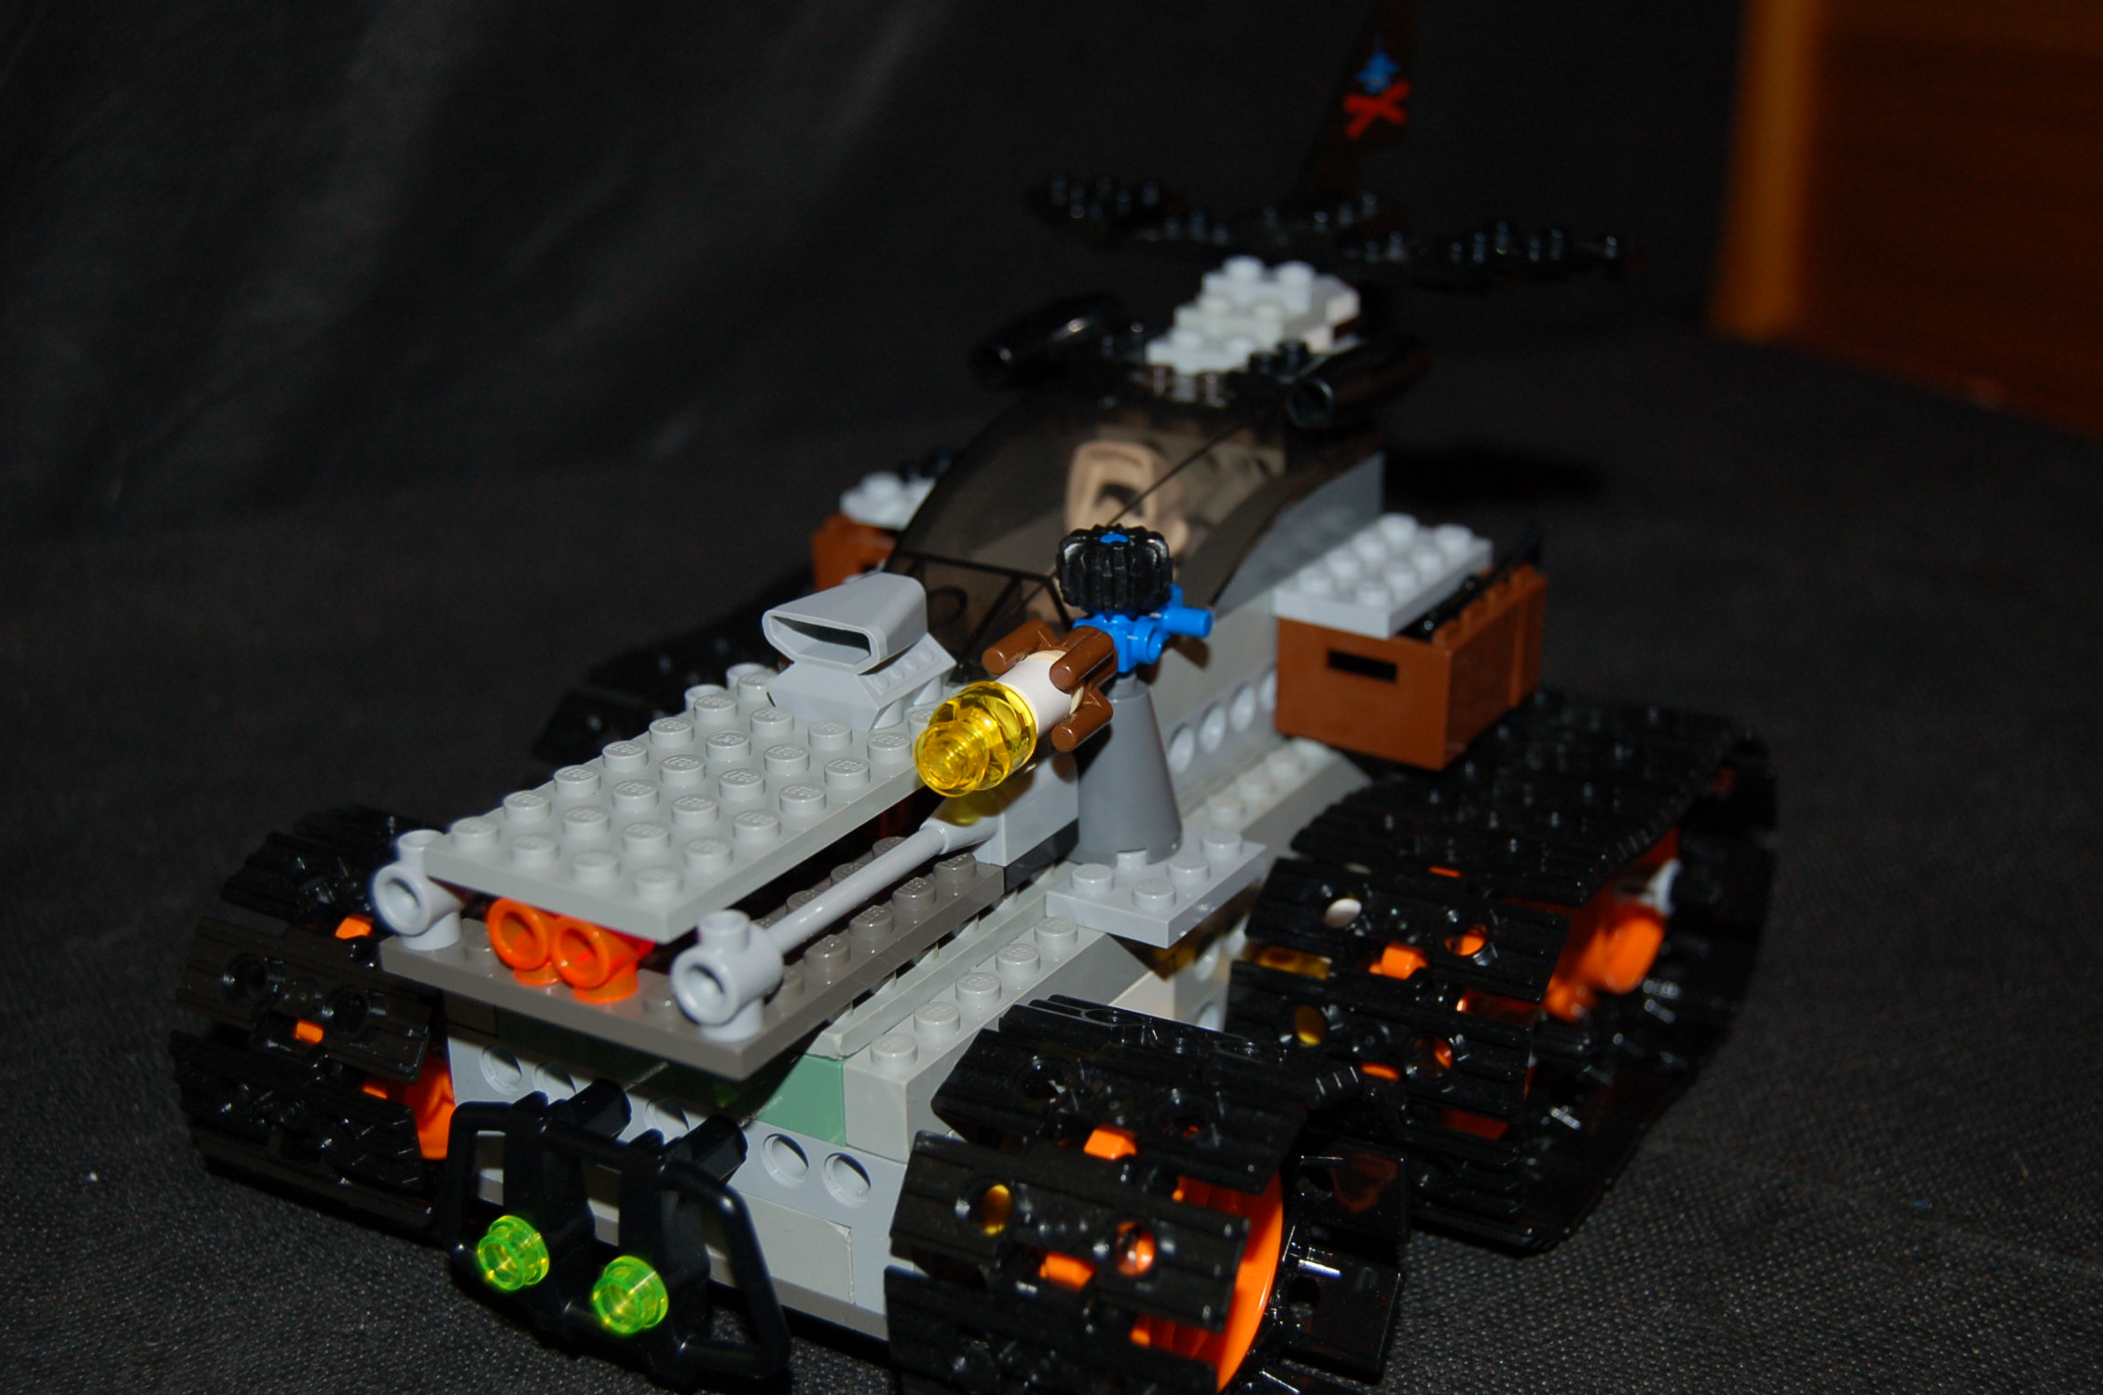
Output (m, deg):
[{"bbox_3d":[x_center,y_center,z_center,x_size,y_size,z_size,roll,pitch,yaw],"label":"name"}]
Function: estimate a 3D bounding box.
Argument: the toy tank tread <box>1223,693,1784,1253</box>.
[{"bbox_3d":[0.063,0.033,0.373,0.039,0.047,0.092,12,25,30],"label":"toy tank tread"}]

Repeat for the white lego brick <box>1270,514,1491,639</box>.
[{"bbox_3d":[0.043,-0.017,0.366,0.016,0.005,0.032,11,25,30],"label":"white lego brick"}]

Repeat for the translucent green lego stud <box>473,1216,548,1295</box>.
[{"bbox_3d":[-0.058,0.059,0.300,0.008,0.008,0.004,12,25,30],"label":"translucent green lego stud"}]

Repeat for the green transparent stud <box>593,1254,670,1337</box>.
[{"bbox_3d":[-0.044,0.062,0.292,0.008,0.008,0.004,11,25,30],"label":"green transparent stud"}]

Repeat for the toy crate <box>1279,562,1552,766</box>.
[{"bbox_3d":[0.048,-0.005,0.369,0.024,0.016,0.032,12,25,30],"label":"toy crate"}]

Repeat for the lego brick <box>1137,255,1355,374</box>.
[{"bbox_3d":[0.028,-0.054,0.392,0.016,0.012,0.033,12,25,30],"label":"lego brick"}]

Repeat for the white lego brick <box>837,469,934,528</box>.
[{"bbox_3d":[-0.020,-0.027,0.398,0.017,0.005,0.015,11,25,30],"label":"white lego brick"}]

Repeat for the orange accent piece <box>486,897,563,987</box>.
[{"bbox_3d":[-0.052,0.024,0.289,0.008,0.010,0.009,11,25,30],"label":"orange accent piece"}]

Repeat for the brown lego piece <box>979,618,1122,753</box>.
[{"bbox_3d":[0.000,-0.001,0.312,0.012,0.012,0.011,12,31,30],"label":"brown lego piece"}]

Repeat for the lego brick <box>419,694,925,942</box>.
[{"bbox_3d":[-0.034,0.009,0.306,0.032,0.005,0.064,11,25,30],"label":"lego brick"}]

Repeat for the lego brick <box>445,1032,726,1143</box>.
[{"bbox_3d":[-0.040,0.046,0.309,0.064,0.011,0.008,11,25,30],"label":"lego brick"}]

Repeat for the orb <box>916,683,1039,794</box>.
[{"bbox_3d":[-0.008,0.005,0.301,0.010,0.010,0.012,11,25,30],"label":"orb"}]

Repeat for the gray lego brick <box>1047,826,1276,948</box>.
[{"bbox_3d":[0.012,0.021,0.326,0.016,0.005,0.024,12,25,30],"label":"gray lego brick"}]

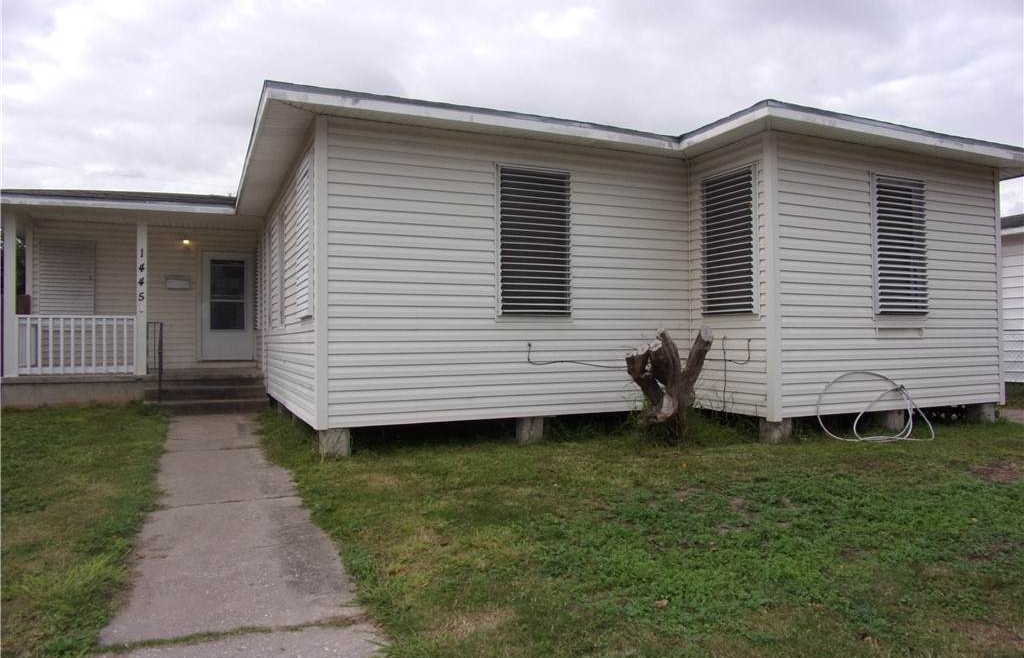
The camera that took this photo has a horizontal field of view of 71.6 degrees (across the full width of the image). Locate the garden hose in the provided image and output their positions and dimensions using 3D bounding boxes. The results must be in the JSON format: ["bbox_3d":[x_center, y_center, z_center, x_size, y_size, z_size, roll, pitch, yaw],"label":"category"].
[{"bbox_3d":[3.800,0.788,7.380,1.100,0.700,0.450,0,-1,0],"label":"garden hose"}]

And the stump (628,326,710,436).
[{"bbox_3d":[1.698,0.573,7.650,0.900,1.170,0.620,-1,-1,13],"label":"stump"}]

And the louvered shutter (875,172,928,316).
[{"bbox_3d":[4.421,-0.938,7.990,0.800,1.520,0.080,0,-1,-25],"label":"louvered shutter"}]

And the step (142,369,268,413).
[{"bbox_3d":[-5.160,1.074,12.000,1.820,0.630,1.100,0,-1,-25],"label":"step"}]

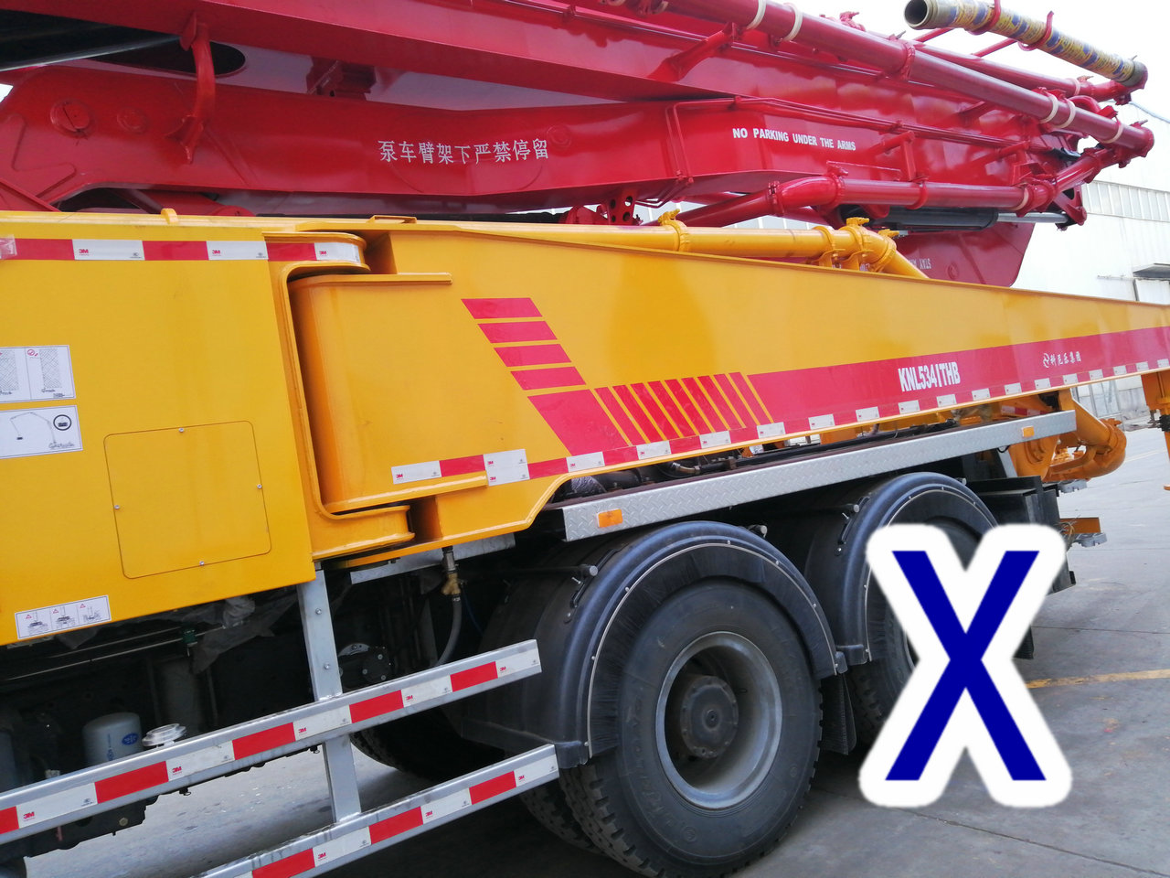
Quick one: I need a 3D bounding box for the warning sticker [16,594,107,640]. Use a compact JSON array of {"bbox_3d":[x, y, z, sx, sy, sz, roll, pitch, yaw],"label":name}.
[{"bbox_3d":[-1.194,0.408,2.095,0.187,0.059,0.004,-8,-1,-36],"label":"warning sticker"}]

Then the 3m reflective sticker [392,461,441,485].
[{"bbox_3d":[-0.488,0.098,2.654,0.151,0.050,0.004,-8,-1,-36],"label":"3m reflective sticker"}]

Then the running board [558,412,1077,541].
[{"bbox_3d":[1.187,0.104,4.035,3.340,0.110,0.320,-8,-1,-36],"label":"running board"}]

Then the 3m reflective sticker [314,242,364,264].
[{"bbox_3d":[-0.702,-0.527,2.597,0.141,0.050,0.032,-8,-1,-36],"label":"3m reflective sticker"}]

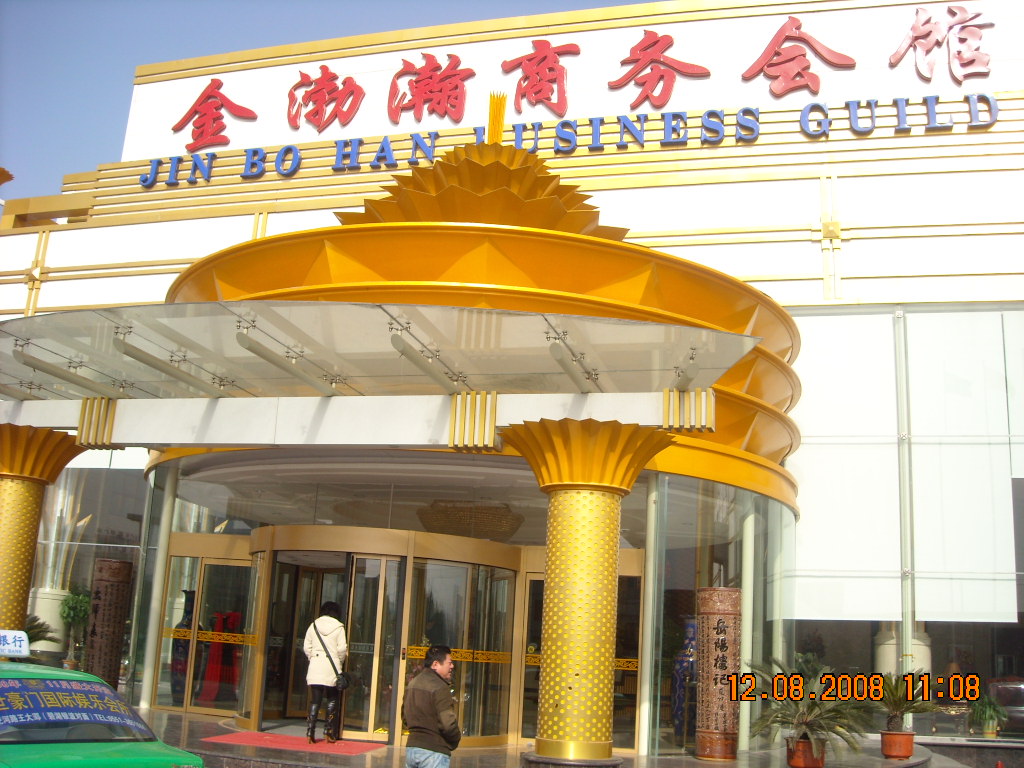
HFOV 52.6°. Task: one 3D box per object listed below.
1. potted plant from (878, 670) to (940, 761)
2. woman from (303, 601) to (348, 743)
[{"bbox_3d":[5.147,4.303,13.494,0.900,1.100,0.850,-1,-14,16],"label":"potted plant"},{"bbox_3d":[-2.199,3.408,12.313,0.520,1.660,0.380,-1,-14,18],"label":"woman"}]

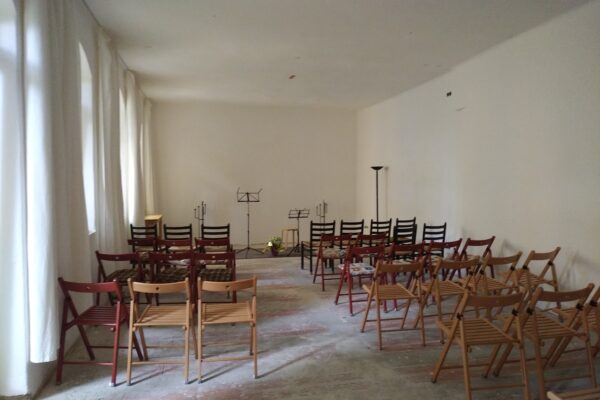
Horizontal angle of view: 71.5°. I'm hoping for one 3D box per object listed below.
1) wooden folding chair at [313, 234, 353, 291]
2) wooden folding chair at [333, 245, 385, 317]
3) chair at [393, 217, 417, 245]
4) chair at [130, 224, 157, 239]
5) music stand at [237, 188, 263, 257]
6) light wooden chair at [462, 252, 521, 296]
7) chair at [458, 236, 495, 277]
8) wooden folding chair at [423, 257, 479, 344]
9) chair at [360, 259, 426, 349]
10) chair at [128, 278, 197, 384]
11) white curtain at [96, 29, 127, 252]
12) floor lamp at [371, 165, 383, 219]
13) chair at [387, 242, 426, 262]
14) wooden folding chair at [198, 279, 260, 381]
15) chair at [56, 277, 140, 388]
[{"bbox_3d":[0.468,0.844,5.915,0.440,0.770,0.480,-1,2,-14],"label":"wooden folding chair"},{"bbox_3d":[0.714,0.885,4.868,0.440,0.770,0.480,-1,2,-17],"label":"wooden folding chair"},{"bbox_3d":[1.653,0.739,7.036,0.420,0.880,0.480,-1,3,-27],"label":"chair"},{"bbox_3d":[-2.405,0.778,6.516,0.410,0.880,0.480,0,2,1],"label":"chair"},{"bbox_3d":[-1.026,0.449,8.470,0.550,1.370,0.520,-1,2,-8],"label":"music stand"},{"bbox_3d":[1.937,0.906,4.222,0.440,0.770,0.480,-1,3,-23],"label":"light wooden chair"},{"bbox_3d":[2.248,0.854,5.472,0.440,0.770,0.480,-1,3,-25],"label":"chair"},{"bbox_3d":[1.439,0.915,4.056,0.440,0.770,0.480,-1,2,-18],"label":"wooden folding chair"},{"bbox_3d":[0.852,0.898,3.856,0.440,0.770,0.480,-1,2,-13],"label":"chair"},{"bbox_3d":[-1.038,0.932,3.203,0.440,0.770,0.480,0,2,-4],"label":"chair"},{"bbox_3d":[-2.442,-0.353,5.441,0.160,3.160,1.300,-1,2,-12],"label":"white curtain"},{"bbox_3d":[1.489,0.250,8.067,0.250,1.775,0.250,0,2,0],"label":"floor lamp"},{"bbox_3d":[1.210,0.856,5.010,0.440,0.770,0.480,-1,2,-19],"label":"chair"},{"bbox_3d":[-0.569,0.928,3.244,0.440,0.770,0.480,-1,2,-11],"label":"wooden folding chair"},{"bbox_3d":[-1.519,0.935,3.192,0.440,0.770,0.480,0,2,4],"label":"chair"}]

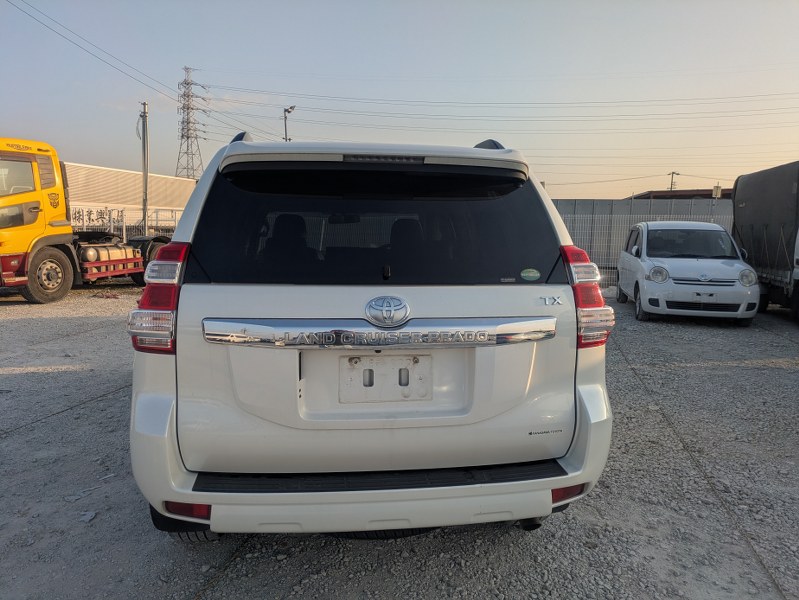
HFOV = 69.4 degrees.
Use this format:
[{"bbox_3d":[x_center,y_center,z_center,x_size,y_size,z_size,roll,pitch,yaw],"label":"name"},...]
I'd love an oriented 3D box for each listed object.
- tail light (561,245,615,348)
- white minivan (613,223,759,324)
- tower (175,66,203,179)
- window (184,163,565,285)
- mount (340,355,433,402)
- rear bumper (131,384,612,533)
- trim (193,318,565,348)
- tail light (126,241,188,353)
[{"bbox_3d":[0.728,-0.007,2.214,0.225,0.400,0.220,0,7,-7],"label":"tail light"},{"bbox_3d":[5.101,-0.591,10.504,1.700,1.670,4.050,3,7,15],"label":"white minivan"},{"bbox_3d":[-63.195,-45.483,173.314,11.000,50.000,11.000,-4,8,-33],"label":"tower"},{"bbox_3d":[-0.061,-0.291,2.163,1.400,0.490,0.120,0,-17,-7],"label":"window"},{"bbox_3d":[-0.047,0.282,2.057,0.330,0.165,0.025,0,7,-7],"label":"mount"},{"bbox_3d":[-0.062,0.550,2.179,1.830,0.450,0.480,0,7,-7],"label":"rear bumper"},{"bbox_3d":[-0.042,0.115,2.012,1.235,0.095,0.075,0,7,-7],"label":"trim"},{"bbox_3d":[-0.837,-0.005,2.015,0.225,0.400,0.220,0,7,-7],"label":"tail light"}]

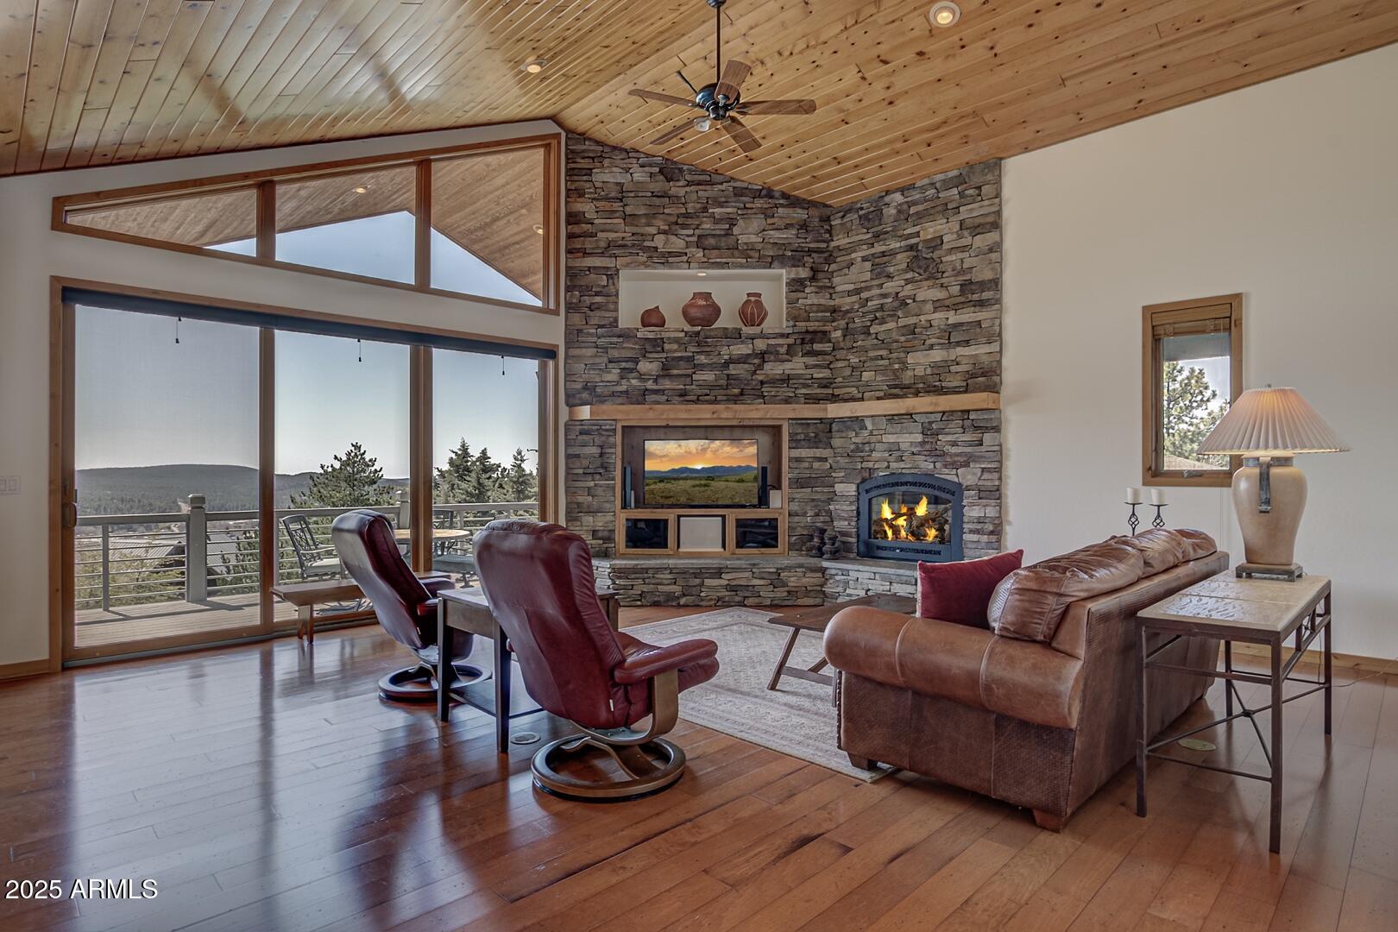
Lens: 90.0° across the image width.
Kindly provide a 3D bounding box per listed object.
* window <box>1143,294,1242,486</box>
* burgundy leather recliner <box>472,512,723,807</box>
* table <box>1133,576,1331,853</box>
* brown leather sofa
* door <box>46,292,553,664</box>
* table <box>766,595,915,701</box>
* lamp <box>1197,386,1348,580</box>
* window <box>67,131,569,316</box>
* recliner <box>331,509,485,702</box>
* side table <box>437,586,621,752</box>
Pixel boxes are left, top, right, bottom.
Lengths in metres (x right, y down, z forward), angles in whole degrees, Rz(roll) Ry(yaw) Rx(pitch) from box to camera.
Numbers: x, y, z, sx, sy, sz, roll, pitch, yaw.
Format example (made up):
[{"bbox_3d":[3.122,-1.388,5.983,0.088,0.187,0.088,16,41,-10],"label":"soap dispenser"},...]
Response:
[{"bbox_3d":[3.596,-0.523,5.097,0.600,1.357,0.120,0,0,43],"label":"window"},{"bbox_3d":[-0.406,0.760,3.017,0.800,1.080,0.870,0,0,44],"label":"burgundy leather recliner"},{"bbox_3d":[2.343,0.927,2.987,1.550,0.745,0.415,0,0,-44],"label":"table"},{"bbox_3d":[1.813,0.840,3.599,2.380,0.920,1.060,0,0,-44],"label":"brown leather sofa"},{"bbox_3d":[-2.764,0.060,5.699,3.700,2.480,0.150,0,0,-44],"label":"door"},{"bbox_3d":[1.025,1.090,4.218,1.200,0.420,0.580,0,0,-44],"label":"table"},{"bbox_3d":[2.800,0.085,3.420,0.570,0.940,0.570,0,0,-44],"label":"lamp"},{"bbox_3d":[-2.753,-2.393,5.709,3.730,1.815,0.140,0,0,-44],"label":"window"},{"bbox_3d":[-1.590,0.760,4.153,0.870,1.080,0.800,0,0,-43],"label":"recliner"},{"bbox_3d":[-0.859,0.980,3.569,0.660,0.640,0.640,0,0,44],"label":"side table"}]

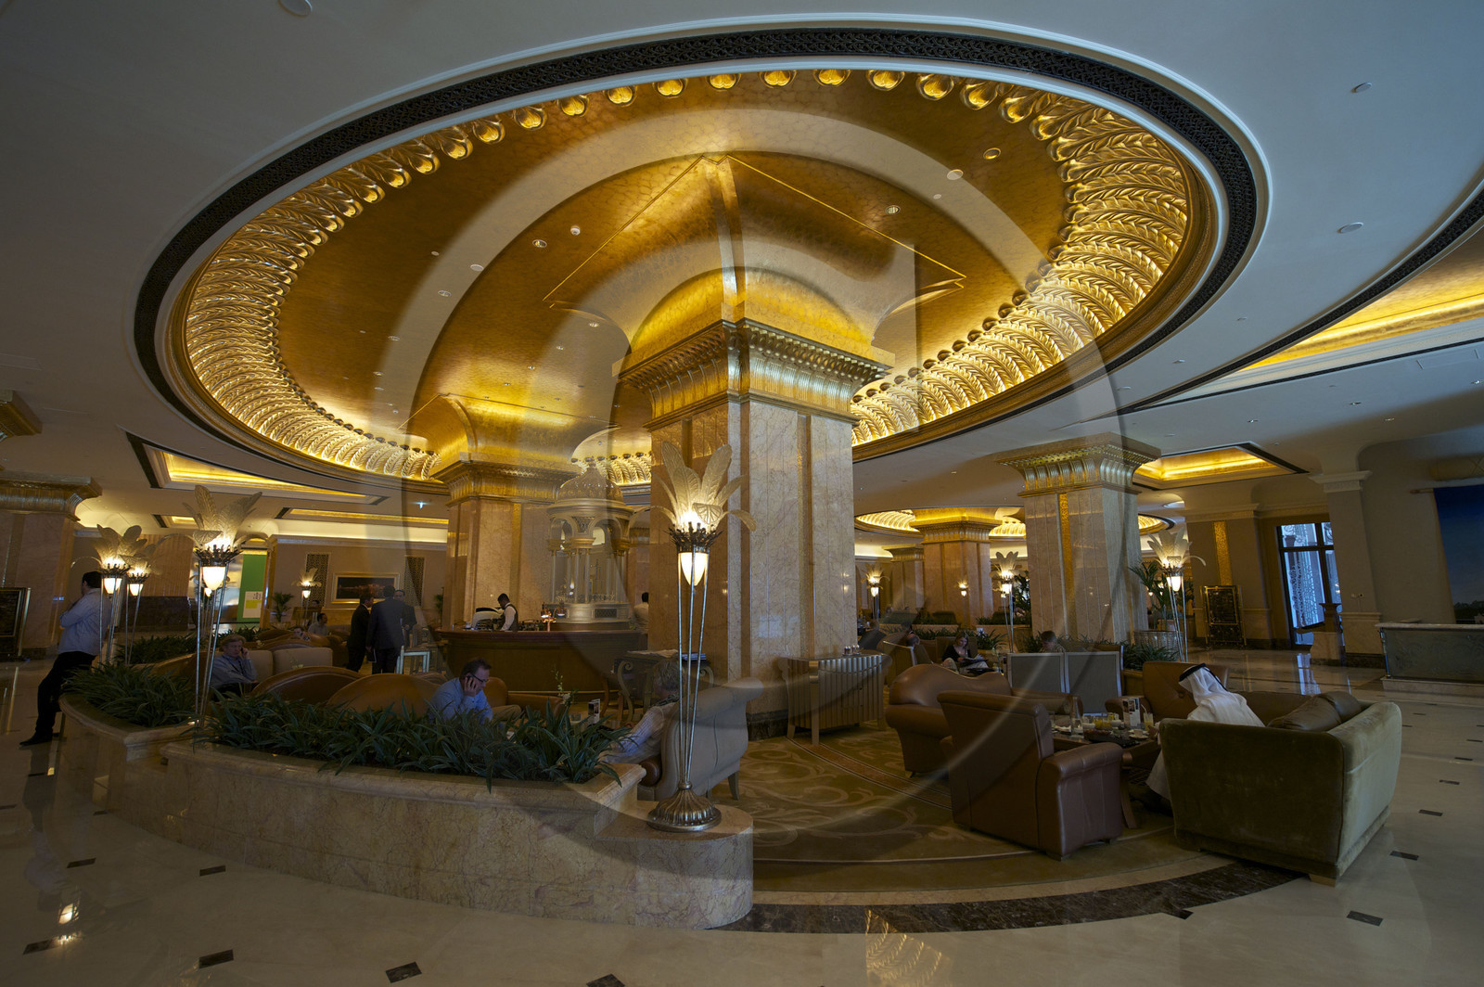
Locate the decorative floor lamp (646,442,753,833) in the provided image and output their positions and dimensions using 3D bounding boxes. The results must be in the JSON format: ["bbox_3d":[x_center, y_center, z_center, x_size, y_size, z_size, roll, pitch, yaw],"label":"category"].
[{"bbox_3d":[-0.249,0.718,3.642,0.605,2.032,0.589,0,-9,0],"label":"decorative floor lamp"}]

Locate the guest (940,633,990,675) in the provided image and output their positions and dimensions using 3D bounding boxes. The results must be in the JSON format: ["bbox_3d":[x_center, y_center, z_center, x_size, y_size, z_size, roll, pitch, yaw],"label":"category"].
[{"bbox_3d":[3.235,2.425,9.385,0.620,1.030,0.850,1,-9,-6],"label":"guest"}]

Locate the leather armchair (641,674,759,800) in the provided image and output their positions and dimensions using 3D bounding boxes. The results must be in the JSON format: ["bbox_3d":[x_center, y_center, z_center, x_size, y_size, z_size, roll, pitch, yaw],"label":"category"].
[{"bbox_3d":[-0.441,1.874,4.874,0.853,0.883,0.806,-3,-9,20],"label":"leather armchair"}]

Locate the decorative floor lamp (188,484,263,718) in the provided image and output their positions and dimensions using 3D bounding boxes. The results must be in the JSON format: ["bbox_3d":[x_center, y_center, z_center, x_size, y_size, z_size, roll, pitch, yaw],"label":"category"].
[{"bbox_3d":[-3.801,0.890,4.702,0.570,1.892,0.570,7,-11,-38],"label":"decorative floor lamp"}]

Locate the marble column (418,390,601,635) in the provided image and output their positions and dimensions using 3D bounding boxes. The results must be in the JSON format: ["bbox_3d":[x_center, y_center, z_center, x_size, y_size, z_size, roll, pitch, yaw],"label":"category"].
[{"bbox_3d":[-6.036,1.639,16.336,2.666,4.883,2.666,7,-11,-38],"label":"marble column"}]

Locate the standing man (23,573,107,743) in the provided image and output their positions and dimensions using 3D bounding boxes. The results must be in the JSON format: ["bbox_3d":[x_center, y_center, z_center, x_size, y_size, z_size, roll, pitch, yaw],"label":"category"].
[{"bbox_3d":[-7.264,1.749,7.136,0.600,1.759,0.520,5,-10,-30],"label":"standing man"}]

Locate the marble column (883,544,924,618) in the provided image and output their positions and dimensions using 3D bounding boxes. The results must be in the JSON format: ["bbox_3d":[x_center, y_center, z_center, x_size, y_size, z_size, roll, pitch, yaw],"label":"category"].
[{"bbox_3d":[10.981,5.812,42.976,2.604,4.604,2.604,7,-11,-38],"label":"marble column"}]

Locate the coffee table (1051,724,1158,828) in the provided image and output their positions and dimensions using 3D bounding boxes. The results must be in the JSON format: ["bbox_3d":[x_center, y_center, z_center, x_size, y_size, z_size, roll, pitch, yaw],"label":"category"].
[{"bbox_3d":[2.650,1.996,4.870,1.029,0.474,0.821,7,-11,-38],"label":"coffee table"}]

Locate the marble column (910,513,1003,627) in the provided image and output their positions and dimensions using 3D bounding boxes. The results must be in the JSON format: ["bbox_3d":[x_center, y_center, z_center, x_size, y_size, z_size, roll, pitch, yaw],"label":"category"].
[{"bbox_3d":[9.569,3.615,29.081,2.635,4.728,2.635,7,-11,-38],"label":"marble column"}]

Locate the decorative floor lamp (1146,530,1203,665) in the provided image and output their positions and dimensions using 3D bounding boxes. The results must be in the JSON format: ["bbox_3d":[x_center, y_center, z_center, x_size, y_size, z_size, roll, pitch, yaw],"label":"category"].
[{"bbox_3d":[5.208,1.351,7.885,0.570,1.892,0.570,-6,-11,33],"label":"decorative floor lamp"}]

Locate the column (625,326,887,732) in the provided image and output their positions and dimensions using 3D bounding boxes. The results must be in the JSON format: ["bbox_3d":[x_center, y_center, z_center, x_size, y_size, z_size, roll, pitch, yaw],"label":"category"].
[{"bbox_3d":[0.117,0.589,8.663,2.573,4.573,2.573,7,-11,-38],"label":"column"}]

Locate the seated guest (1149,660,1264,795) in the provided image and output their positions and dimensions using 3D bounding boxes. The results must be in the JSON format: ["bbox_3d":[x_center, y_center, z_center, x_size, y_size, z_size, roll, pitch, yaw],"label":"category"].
[{"bbox_3d":[2.975,1.612,4.233,0.580,1.029,0.950,7,-11,-38],"label":"seated guest"}]

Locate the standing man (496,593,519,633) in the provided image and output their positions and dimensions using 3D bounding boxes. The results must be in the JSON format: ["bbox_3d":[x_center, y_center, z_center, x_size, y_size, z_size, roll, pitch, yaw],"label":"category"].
[{"bbox_3d":[-3.975,2.477,11.089,0.388,1.612,0.449,0,-9,-2],"label":"standing man"}]

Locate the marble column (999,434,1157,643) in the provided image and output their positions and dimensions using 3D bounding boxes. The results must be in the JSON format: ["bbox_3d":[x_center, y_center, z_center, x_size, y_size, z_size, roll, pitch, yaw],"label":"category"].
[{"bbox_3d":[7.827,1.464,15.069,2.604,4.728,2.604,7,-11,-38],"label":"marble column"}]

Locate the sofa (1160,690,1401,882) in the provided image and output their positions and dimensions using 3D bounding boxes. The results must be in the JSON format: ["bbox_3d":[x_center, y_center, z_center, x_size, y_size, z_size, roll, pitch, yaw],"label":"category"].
[{"bbox_3d":[3.415,1.736,4.117,1.591,0.745,0.869,7,-11,-38],"label":"sofa"}]

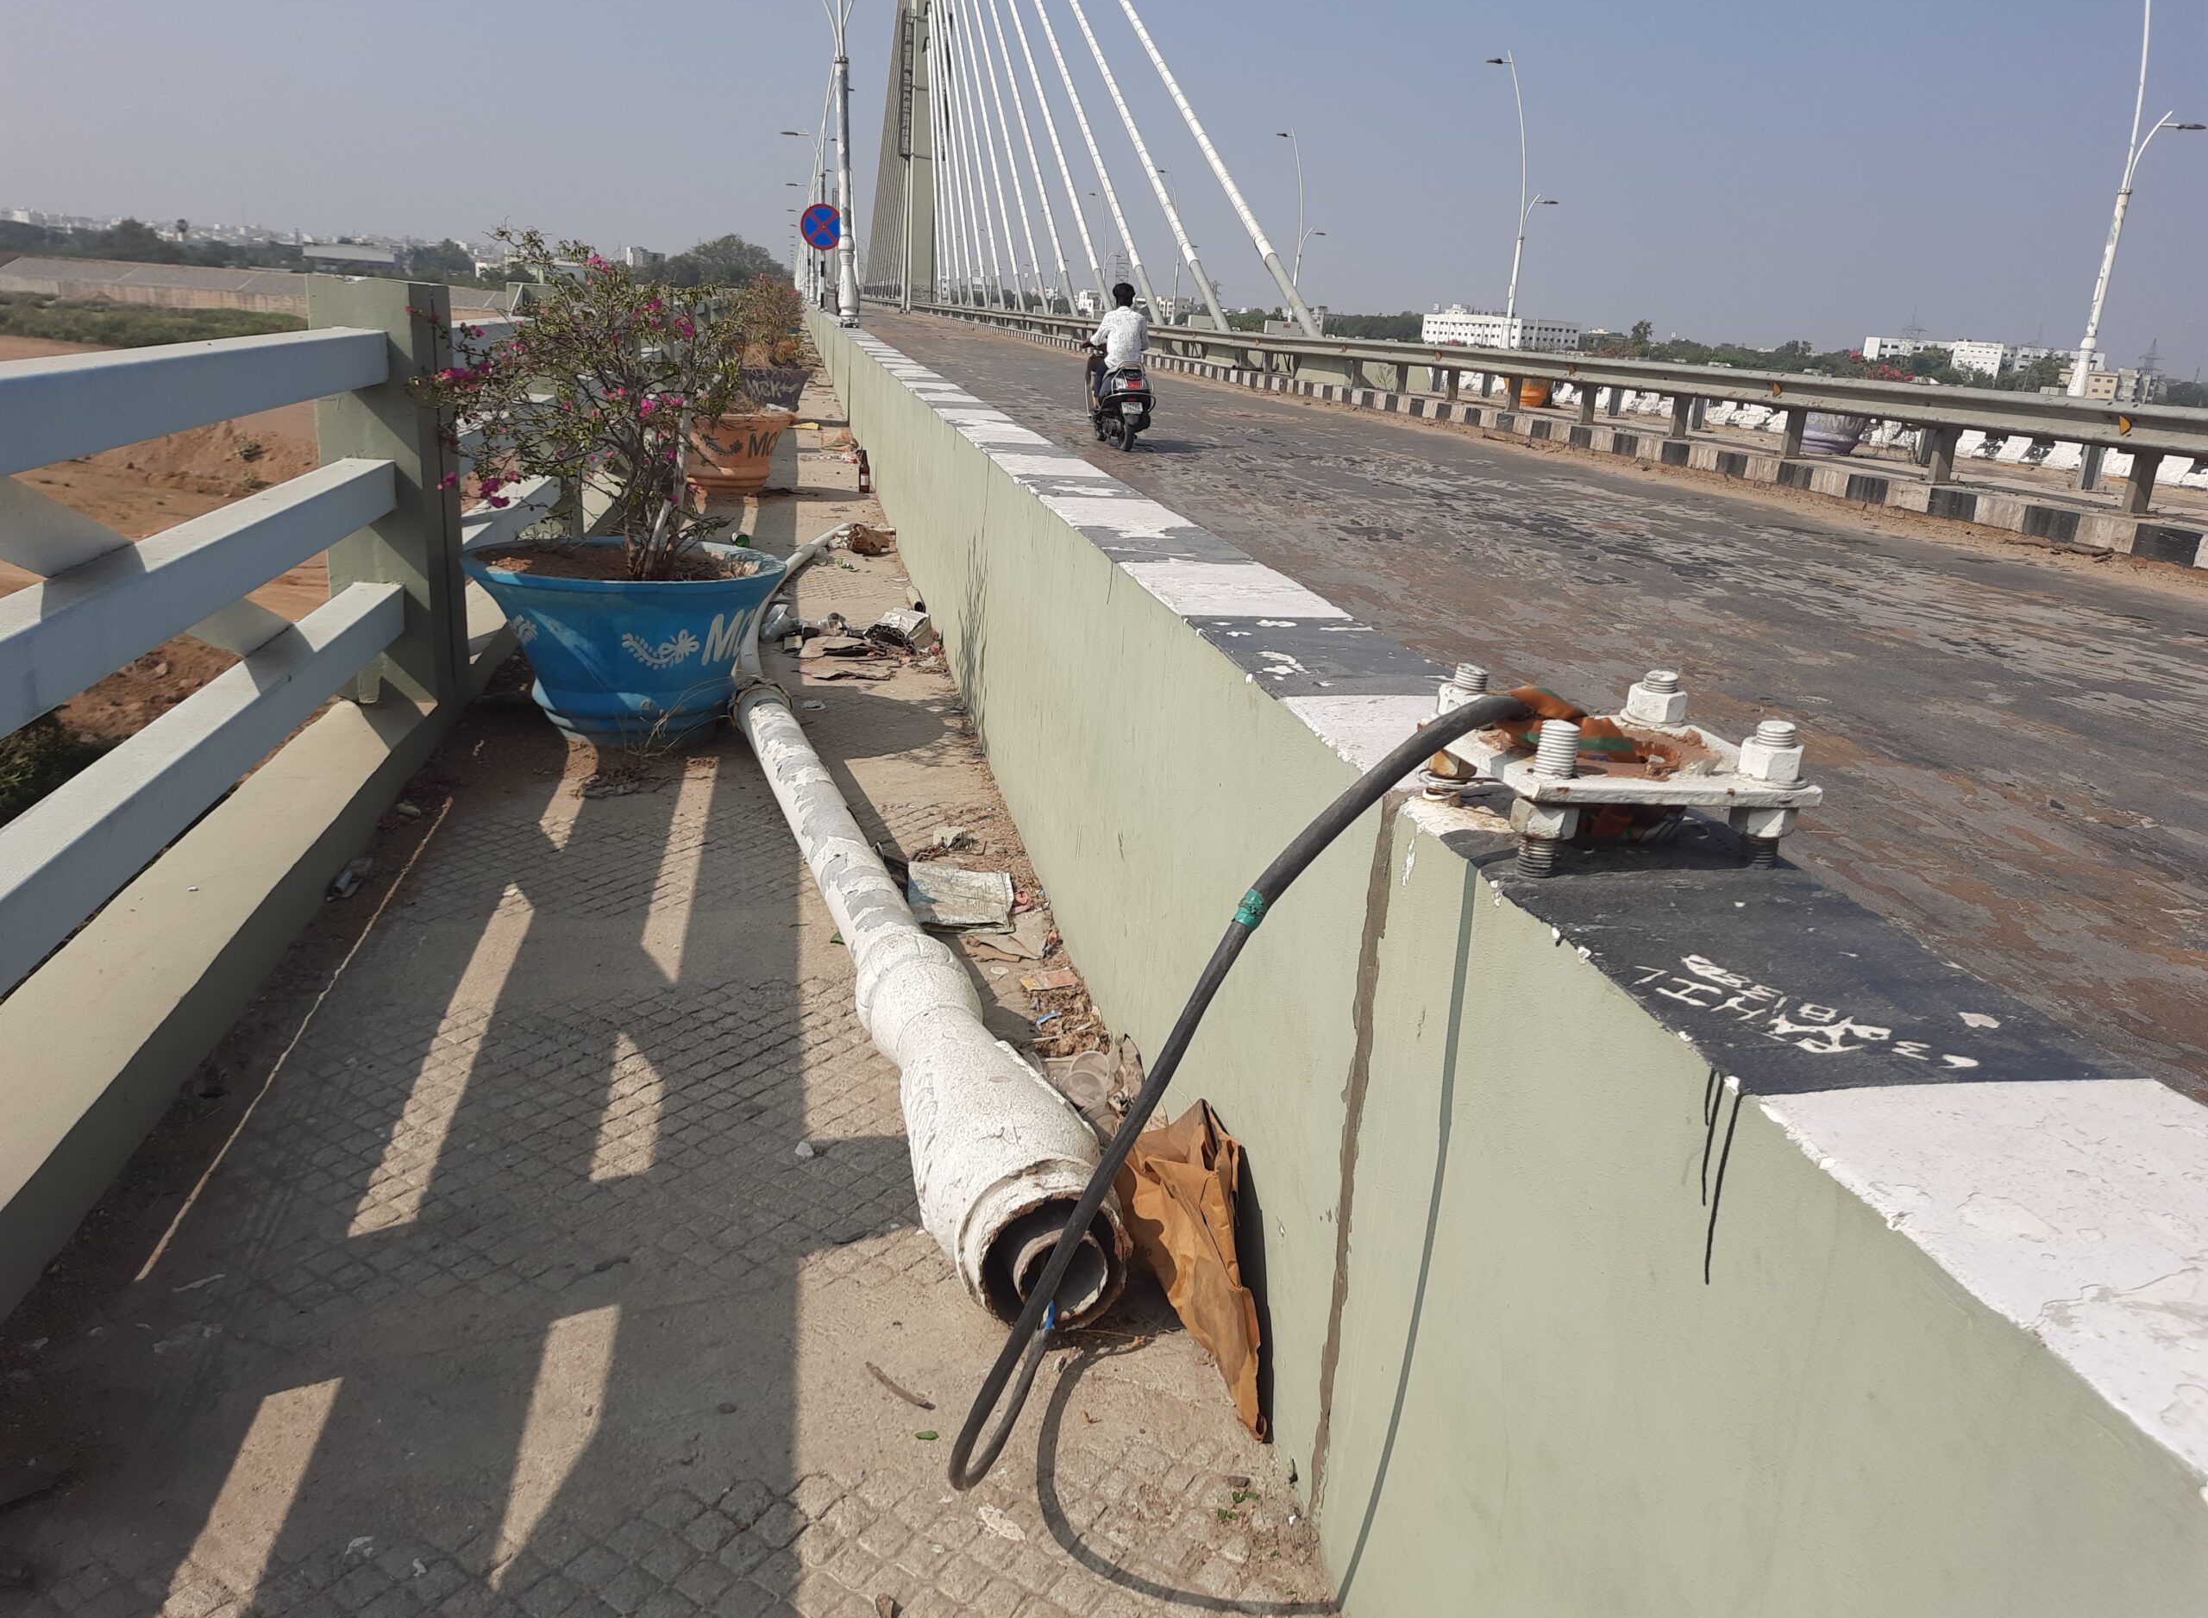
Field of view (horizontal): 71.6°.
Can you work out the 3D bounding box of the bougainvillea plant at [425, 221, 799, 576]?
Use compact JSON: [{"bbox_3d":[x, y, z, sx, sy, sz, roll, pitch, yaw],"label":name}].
[{"bbox_3d":[-1.476,-1.211,4.551,1.076,0.979,0.979,0,19,-12],"label":"bougainvillea plant"}]

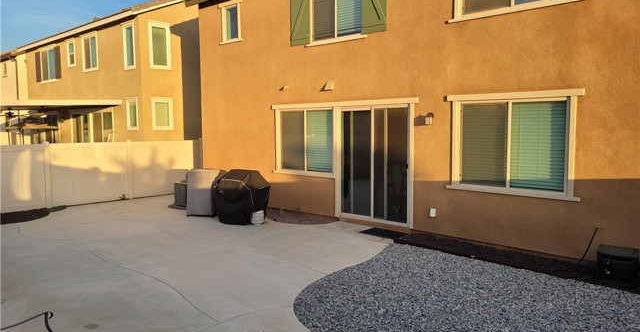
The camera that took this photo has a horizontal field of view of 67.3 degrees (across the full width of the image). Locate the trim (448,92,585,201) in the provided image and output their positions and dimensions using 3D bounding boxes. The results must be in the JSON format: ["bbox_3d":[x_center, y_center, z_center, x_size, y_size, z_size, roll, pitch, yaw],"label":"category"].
[{"bbox_3d":[3.265,-0.379,8.282,2.314,1.743,0.100,4,7,43],"label":"trim"}]

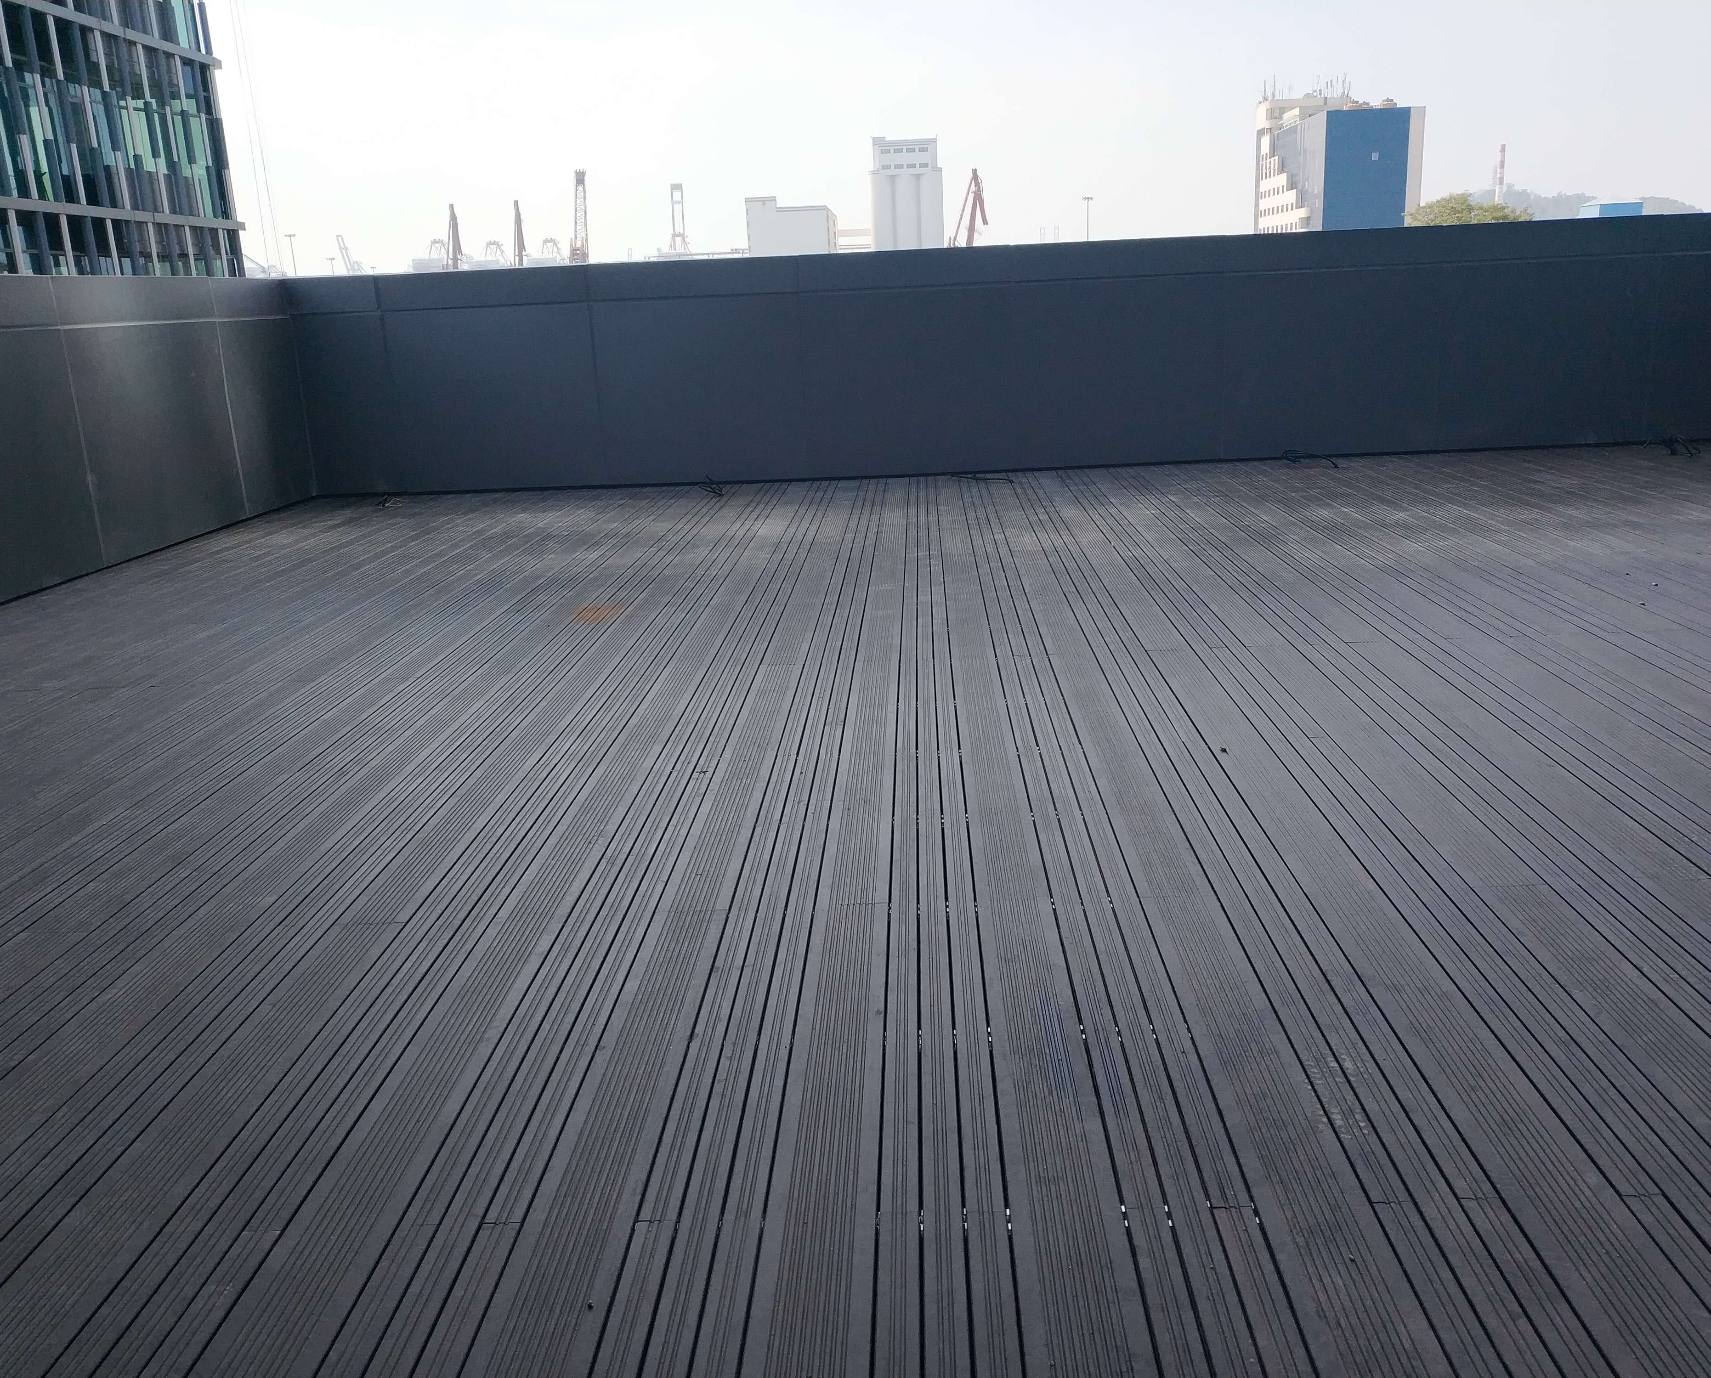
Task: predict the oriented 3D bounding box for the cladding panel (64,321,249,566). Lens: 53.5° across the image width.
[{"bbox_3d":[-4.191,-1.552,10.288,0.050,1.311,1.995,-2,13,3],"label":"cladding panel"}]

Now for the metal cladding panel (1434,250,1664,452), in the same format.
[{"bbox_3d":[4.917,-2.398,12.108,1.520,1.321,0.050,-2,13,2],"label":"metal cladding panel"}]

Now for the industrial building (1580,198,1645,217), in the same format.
[{"bbox_3d":[115.905,-70.422,260.000,8.500,10.000,8.500,1,14,15],"label":"industrial building"}]

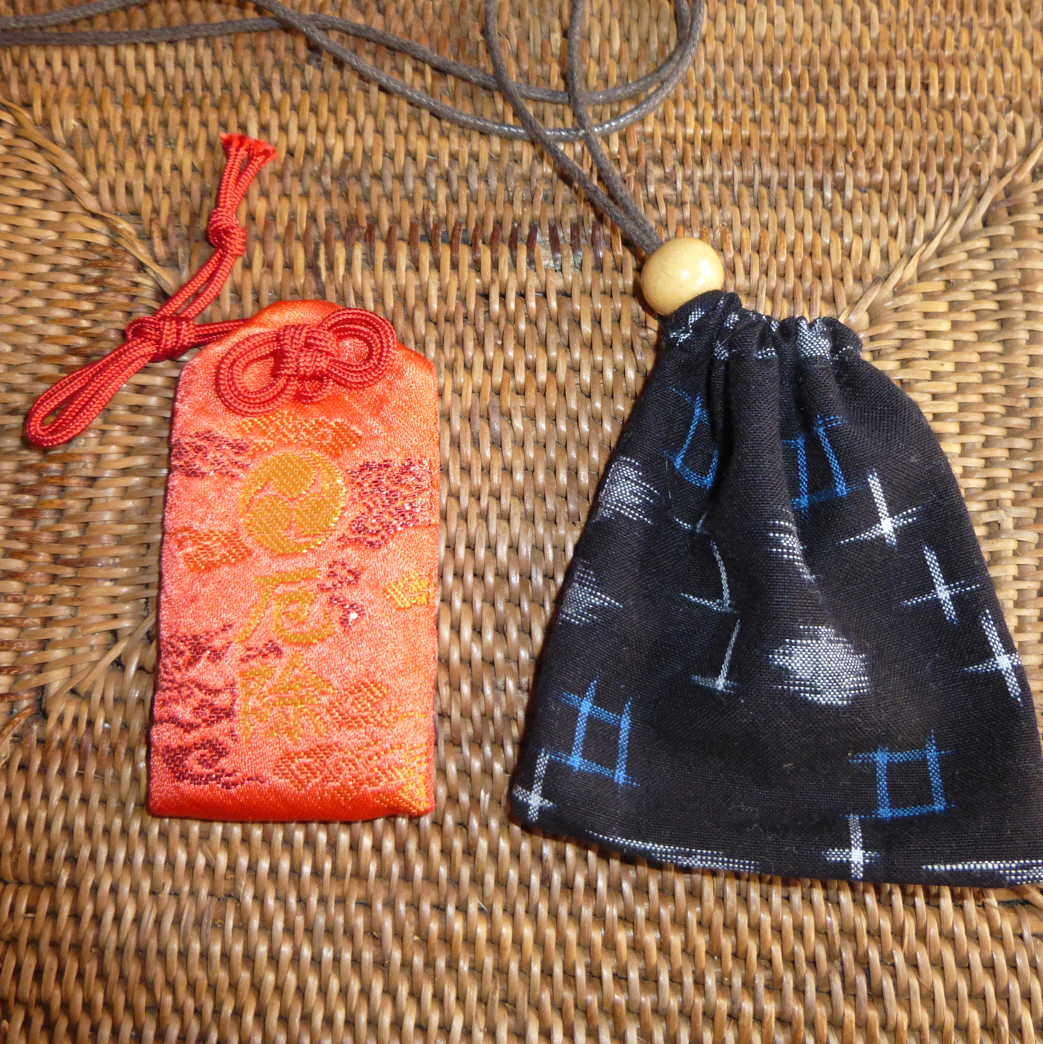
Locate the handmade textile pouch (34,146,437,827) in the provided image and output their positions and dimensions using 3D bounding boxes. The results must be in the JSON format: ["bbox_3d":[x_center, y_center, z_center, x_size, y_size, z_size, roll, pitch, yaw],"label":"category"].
[{"bbox_3d":[-0.050,-0.012,0.170,0.071,0.009,0.122,0,78,0],"label":"handmade textile pouch"}]

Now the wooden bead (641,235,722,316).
[{"bbox_3d":[0.028,-0.042,0.173,0.014,0.014,0.014,0,78,0],"label":"wooden bead"}]

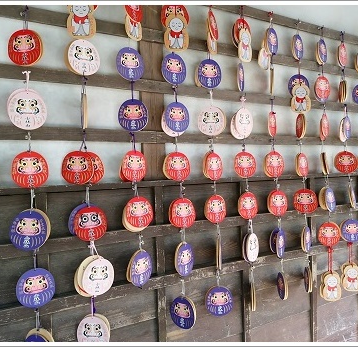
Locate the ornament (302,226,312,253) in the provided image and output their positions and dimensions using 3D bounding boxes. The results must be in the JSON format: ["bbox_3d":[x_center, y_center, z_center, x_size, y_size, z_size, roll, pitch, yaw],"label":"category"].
[{"bbox_3d":[0.487,0.253,1.319,0.014,0.093,0.088,-2,1,37],"label":"ornament"}]

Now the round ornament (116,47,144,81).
[{"bbox_3d":[-0.138,-0.306,0.967,0.088,0.093,0.007,-3,1,-32],"label":"round ornament"}]

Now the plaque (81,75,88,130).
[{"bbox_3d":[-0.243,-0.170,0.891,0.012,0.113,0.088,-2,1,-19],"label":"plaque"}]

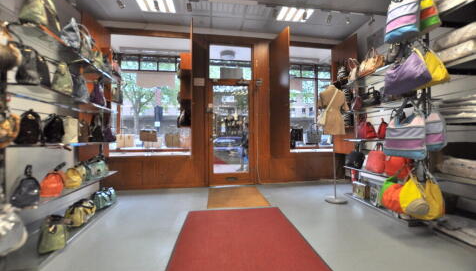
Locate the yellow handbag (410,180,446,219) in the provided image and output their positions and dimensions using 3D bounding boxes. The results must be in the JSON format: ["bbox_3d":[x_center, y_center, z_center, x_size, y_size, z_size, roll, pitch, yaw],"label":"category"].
[{"bbox_3d":[1.961,0.648,2.058,0.140,0.380,0.290,1,-1,-41],"label":"yellow handbag"}]

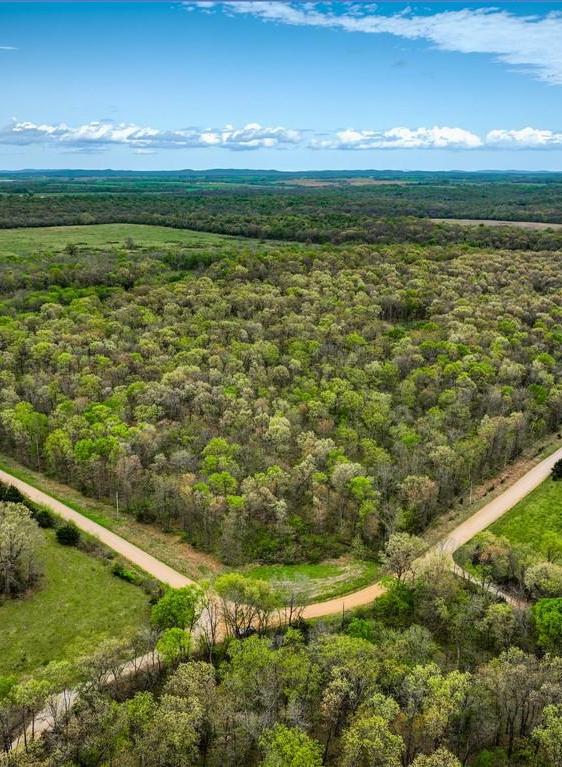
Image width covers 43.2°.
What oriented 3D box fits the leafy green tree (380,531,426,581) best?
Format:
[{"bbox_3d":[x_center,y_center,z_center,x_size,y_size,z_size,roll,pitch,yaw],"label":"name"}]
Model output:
[{"bbox_3d":[31.161,44.778,180.540,12.000,14.300,11.800,0,17,0],"label":"leafy green tree"}]

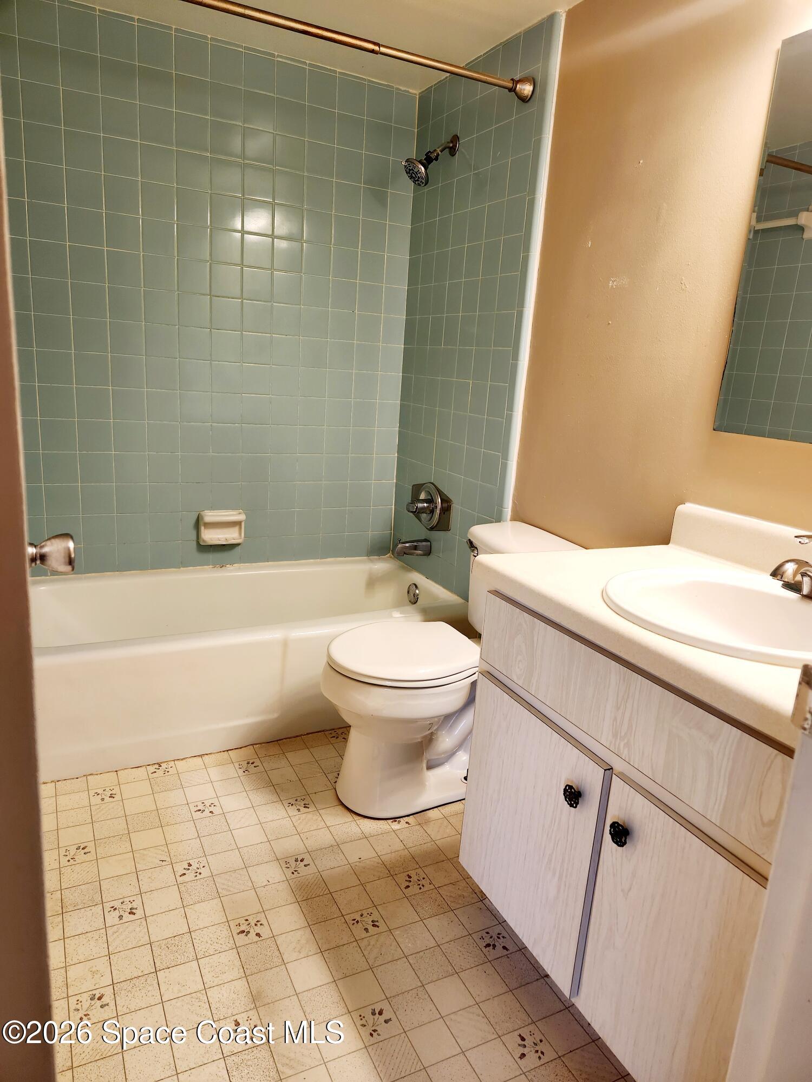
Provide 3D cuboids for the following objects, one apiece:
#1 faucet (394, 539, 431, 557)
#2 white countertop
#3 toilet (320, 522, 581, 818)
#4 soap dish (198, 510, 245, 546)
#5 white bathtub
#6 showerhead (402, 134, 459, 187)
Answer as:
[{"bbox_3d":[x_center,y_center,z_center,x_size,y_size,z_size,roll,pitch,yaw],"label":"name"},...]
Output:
[{"bbox_3d":[0.019,0.027,2.731,0.140,0.066,0.060,-3,16,-27],"label":"faucet"},{"bbox_3d":[0.572,0.135,1.201,0.577,0.068,0.845,-3,16,-27],"label":"white countertop"},{"bbox_3d":[0.104,0.343,1.946,0.715,0.690,0.450,-3,16,-27],"label":"toilet"},{"bbox_3d":[-0.683,-0.046,2.669,0.166,0.120,0.056,-3,16,-27],"label":"soap dish"},{"bbox_3d":[-0.588,0.352,2.432,1.524,0.340,0.745,-3,16,-27],"label":"white bathtub"},{"bbox_3d":[0.076,-1.279,2.400,0.203,0.176,0.086,-3,16,-27],"label":"showerhead"}]

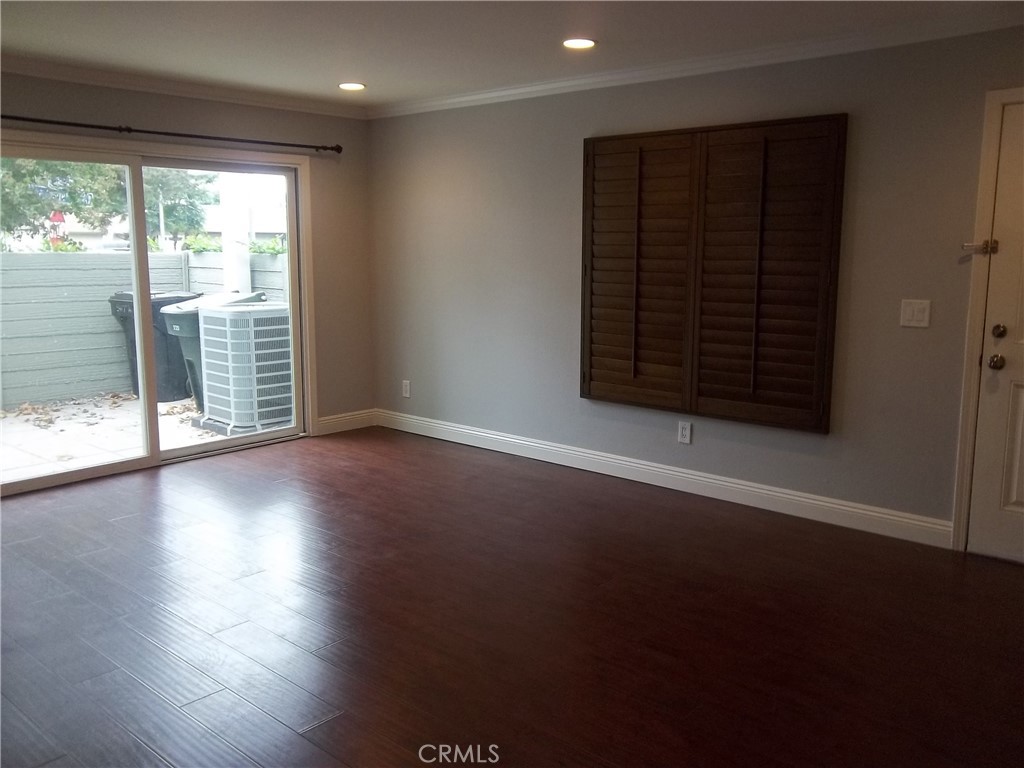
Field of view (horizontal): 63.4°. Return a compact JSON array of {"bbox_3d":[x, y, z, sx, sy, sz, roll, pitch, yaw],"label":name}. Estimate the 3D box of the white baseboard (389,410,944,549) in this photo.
[{"bbox_3d":[0.488,0.494,5.327,4.270,0.140,0.018,8,13,40],"label":"white baseboard"}]

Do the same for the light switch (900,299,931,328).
[{"bbox_3d":[1.915,-0.334,3.933,0.120,0.120,0.010,8,13,40],"label":"light switch"}]

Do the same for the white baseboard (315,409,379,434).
[{"bbox_3d":[-1.290,0.300,6.507,0.018,0.140,0.549,8,13,40],"label":"white baseboard"}]

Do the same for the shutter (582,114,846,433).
[{"bbox_3d":[1.038,-0.609,4.630,1.548,1.581,0.055,8,13,40],"label":"shutter"}]

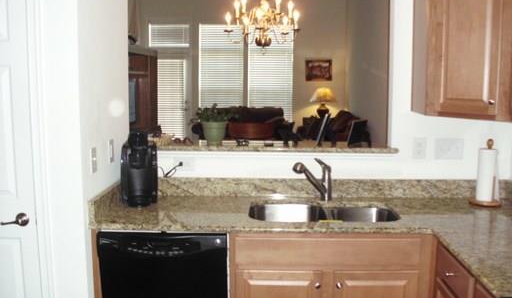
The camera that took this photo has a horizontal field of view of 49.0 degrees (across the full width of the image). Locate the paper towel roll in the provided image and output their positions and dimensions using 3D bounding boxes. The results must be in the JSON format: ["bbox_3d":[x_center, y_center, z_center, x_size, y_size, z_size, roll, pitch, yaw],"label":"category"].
[{"bbox_3d":[1.207,0.133,2.933,0.112,0.280,0.112,0,8,2],"label":"paper towel roll"}]

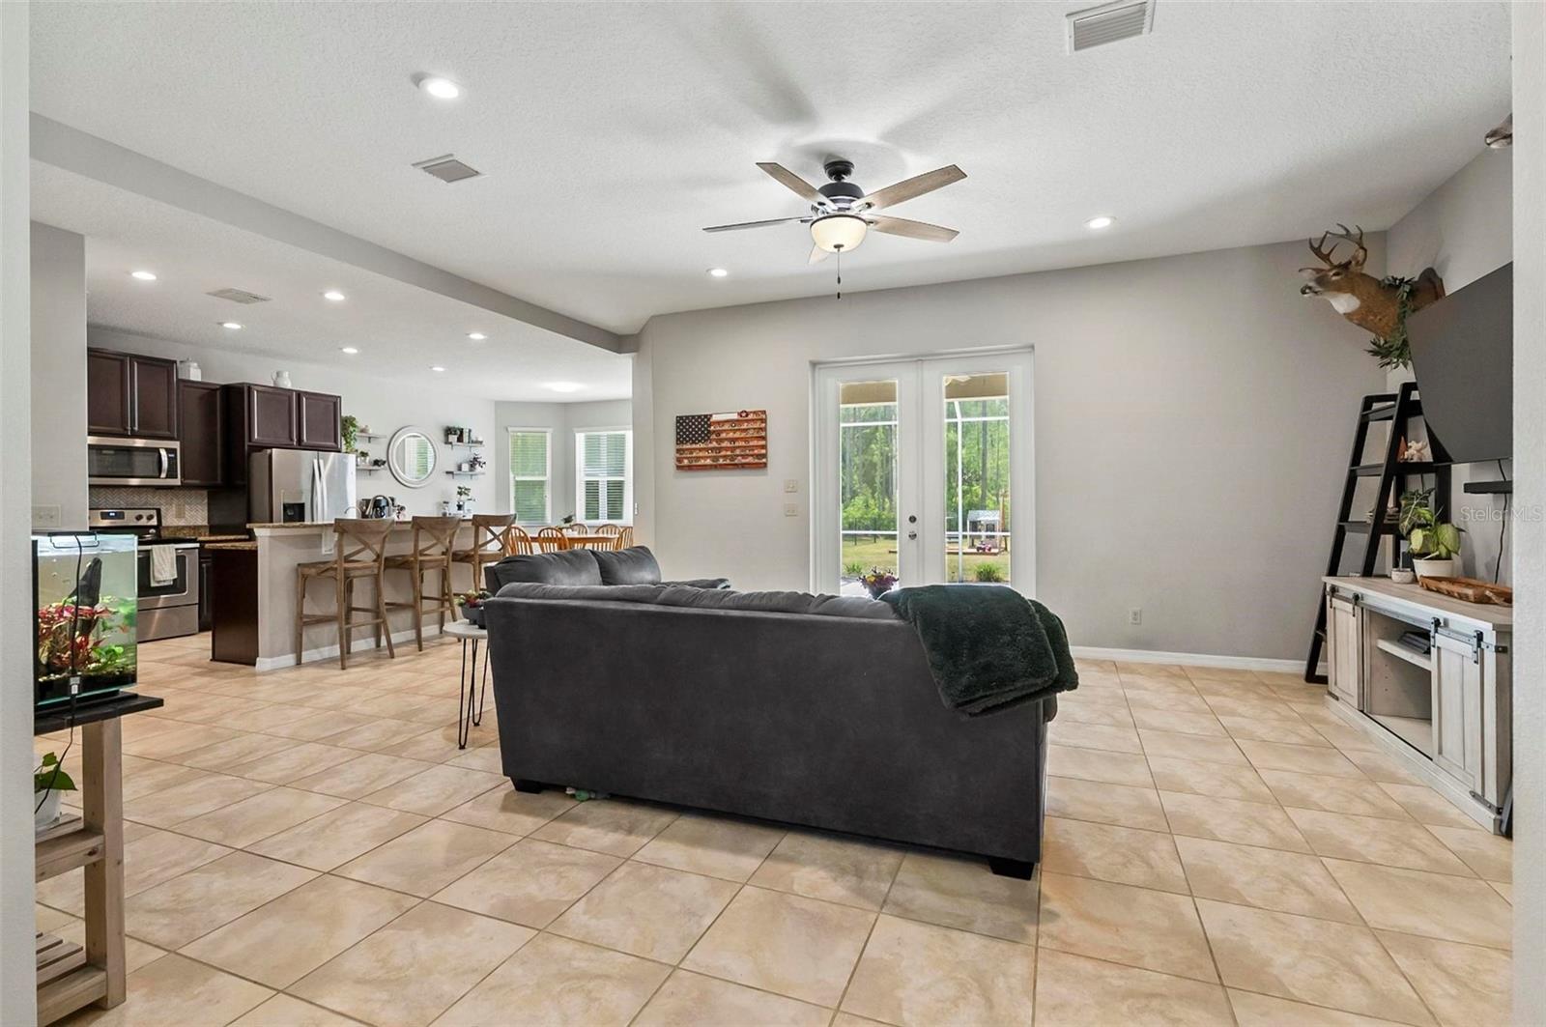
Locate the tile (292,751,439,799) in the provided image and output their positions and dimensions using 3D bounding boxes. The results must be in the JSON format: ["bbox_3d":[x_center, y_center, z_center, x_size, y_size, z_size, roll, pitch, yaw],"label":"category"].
[{"bbox_3d":[-1.773,1.143,2.990,0.418,0.010,0.415,0,0,22],"label":"tile"}]

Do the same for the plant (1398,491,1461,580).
[{"bbox_3d":[3.485,0.131,3.633,0.290,0.510,0.310,0,0,22],"label":"plant"}]

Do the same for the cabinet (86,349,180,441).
[{"bbox_3d":[-6.333,-1.141,6.660,0.340,0.780,0.762,0,0,22],"label":"cabinet"}]

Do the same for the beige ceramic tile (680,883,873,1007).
[{"bbox_3d":[0.032,1.174,1.889,0.430,0.010,0.430,0,0,22],"label":"beige ceramic tile"}]

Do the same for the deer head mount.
[{"bbox_3d":[3.533,-1.290,4.100,0.620,0.840,0.440,0,0,17],"label":"deer head mount"}]

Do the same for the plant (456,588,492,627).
[{"bbox_3d":[-1.546,0.479,3.546,0.190,0.195,0.190,0,0,22],"label":"plant"}]

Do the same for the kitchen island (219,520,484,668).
[{"bbox_3d":[-3.724,0.664,6.360,0.950,1.085,2.150,0,0,22],"label":"kitchen island"}]

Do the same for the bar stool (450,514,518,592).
[{"bbox_3d":[-2.905,0.625,6.842,0.500,1.160,0.520,0,0,22],"label":"bar stool"}]

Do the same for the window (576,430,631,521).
[{"bbox_3d":[-2.686,-0.576,10.916,1.159,1.555,0.100,0,0,22],"label":"window"}]

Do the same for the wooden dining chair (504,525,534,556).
[{"bbox_3d":[-3.055,0.638,8.571,0.450,0.950,0.500,0,0,22],"label":"wooden dining chair"}]

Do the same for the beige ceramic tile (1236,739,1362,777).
[{"bbox_3d":[2.358,1.109,3.094,0.418,0.010,0.415,0,0,22],"label":"beige ceramic tile"}]

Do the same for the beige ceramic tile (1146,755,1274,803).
[{"bbox_3d":[1.983,1.211,3.120,0.450,0.020,0.456,0,0,23],"label":"beige ceramic tile"}]

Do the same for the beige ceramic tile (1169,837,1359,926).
[{"bbox_3d":[1.502,1.122,2.119,0.418,0.010,0.415,0,0,22],"label":"beige ceramic tile"}]

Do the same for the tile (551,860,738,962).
[{"bbox_3d":[-0.364,1.155,2.010,0.420,0.010,0.420,0,0,22],"label":"tile"}]

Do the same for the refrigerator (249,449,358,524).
[{"bbox_3d":[-5.480,0.268,7.839,0.820,1.820,0.910,0,0,22],"label":"refrigerator"}]

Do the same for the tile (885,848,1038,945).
[{"bbox_3d":[0.618,1.214,2.201,0.448,0.020,0.448,0,0,23],"label":"tile"}]

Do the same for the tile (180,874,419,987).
[{"bbox_3d":[-1.289,1.146,1.905,0.418,0.010,0.415,0,0,22],"label":"tile"}]

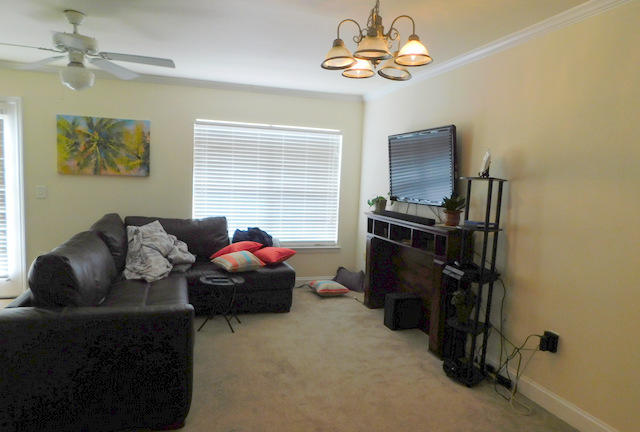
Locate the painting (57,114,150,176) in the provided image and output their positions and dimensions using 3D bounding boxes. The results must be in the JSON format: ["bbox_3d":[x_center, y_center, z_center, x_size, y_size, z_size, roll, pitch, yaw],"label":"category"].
[{"bbox_3d":[-2.289,-0.734,4.528,0.905,0.610,0.030,0,5,-18],"label":"painting"}]

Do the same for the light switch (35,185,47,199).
[{"bbox_3d":[-2.883,-0.244,4.397,0.080,0.120,0.012,0,5,-18],"label":"light switch"}]

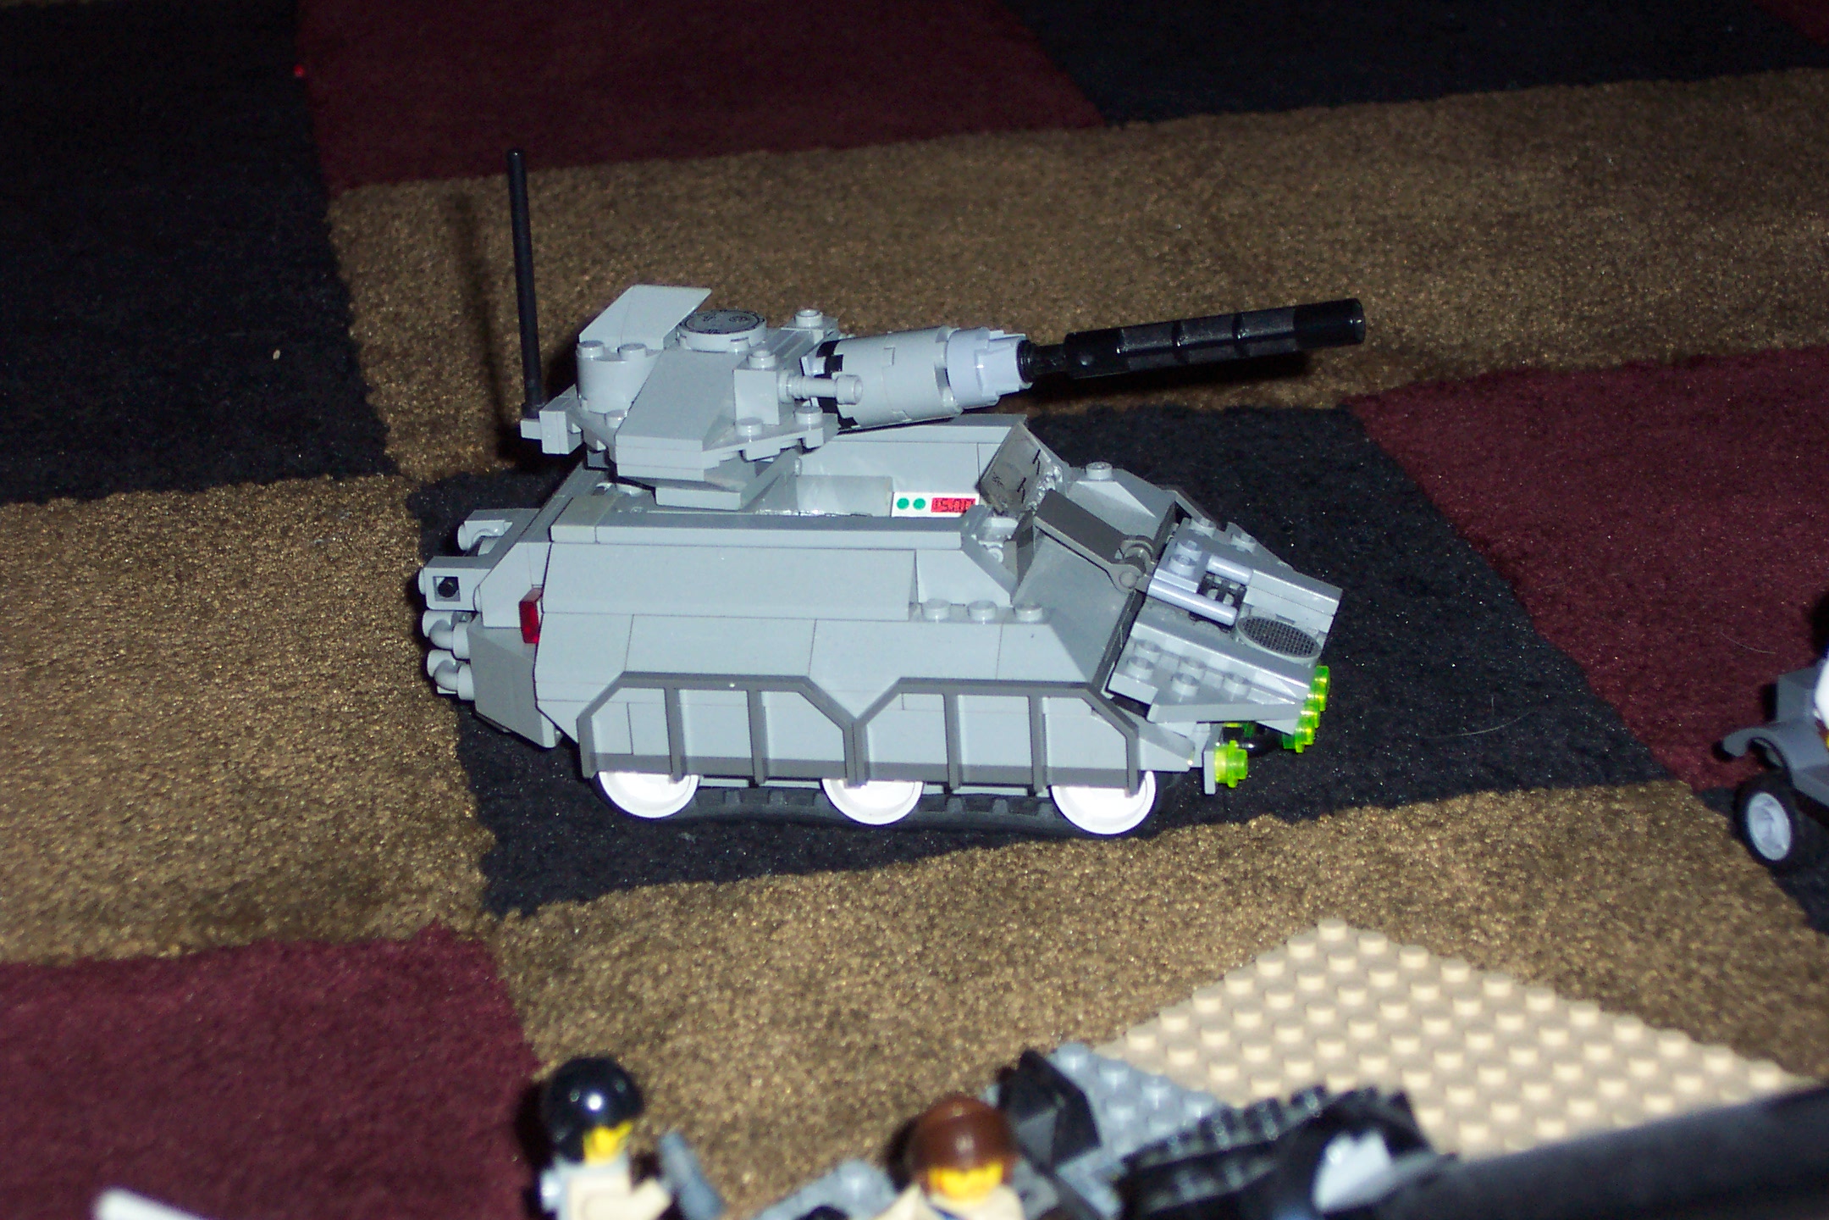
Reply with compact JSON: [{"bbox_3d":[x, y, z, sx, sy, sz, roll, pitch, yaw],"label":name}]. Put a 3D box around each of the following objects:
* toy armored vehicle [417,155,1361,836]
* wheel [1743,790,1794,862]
[{"bbox_3d":[-0.004,-0.029,0.794,0.168,0.111,0.105,1,22,11],"label":"toy armored vehicle"},{"bbox_3d":[0.143,0.034,0.740,0.008,0.011,0.011,-14,24,-26],"label":"wheel"}]

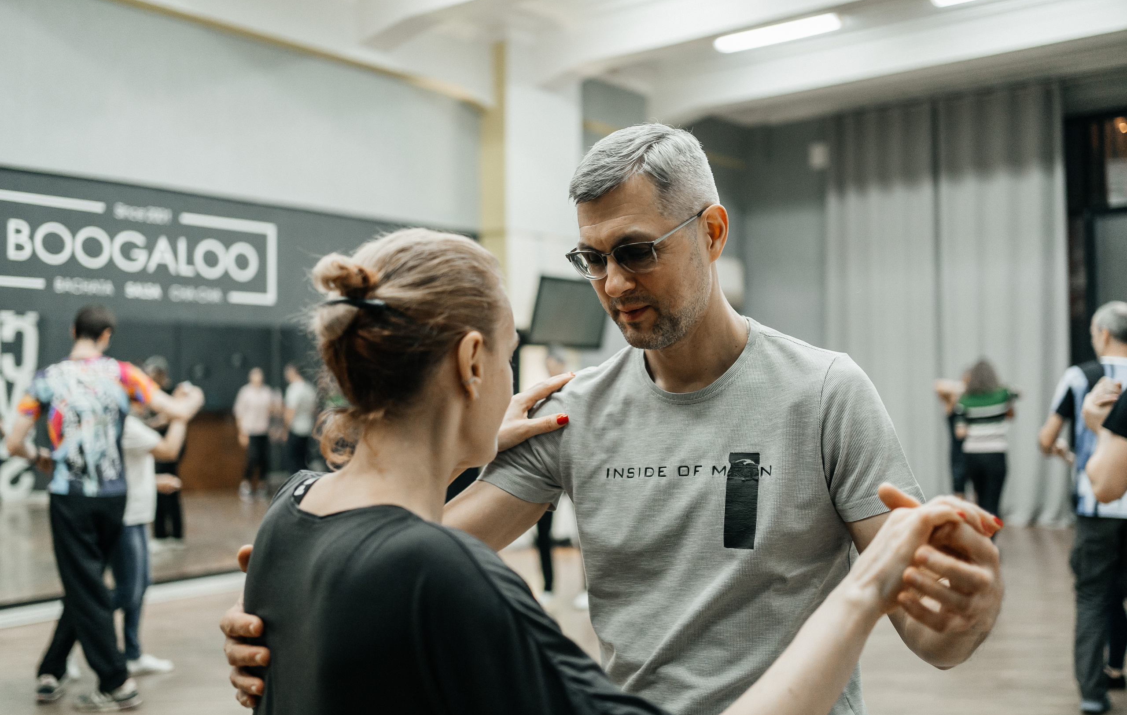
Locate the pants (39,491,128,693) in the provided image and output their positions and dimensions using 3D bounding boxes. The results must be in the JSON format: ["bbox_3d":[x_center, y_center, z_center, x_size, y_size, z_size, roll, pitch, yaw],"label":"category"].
[{"bbox_3d":[-2.100,1.012,4.800,0.380,0.900,0.350,0,-1,-7],"label":"pants"}]

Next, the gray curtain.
[{"bbox_3d":[3.878,-0.499,11.335,2.500,4.300,0.220,-1,-1,41],"label":"gray curtain"}]

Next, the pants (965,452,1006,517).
[{"bbox_3d":[3.286,1.125,8.600,0.340,0.880,0.270,0,-1,-3],"label":"pants"}]

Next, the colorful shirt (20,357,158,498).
[{"bbox_3d":[-2.089,0.303,4.800,0.550,0.620,0.330,0,-1,-5],"label":"colorful shirt"}]

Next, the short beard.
[{"bbox_3d":[0.101,-0.071,1.321,0.145,0.110,0.105,-4,17,41],"label":"short beard"}]

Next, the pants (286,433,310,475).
[{"bbox_3d":[-3.150,1.202,13.000,0.300,0.860,0.360,1,-1,-25],"label":"pants"}]

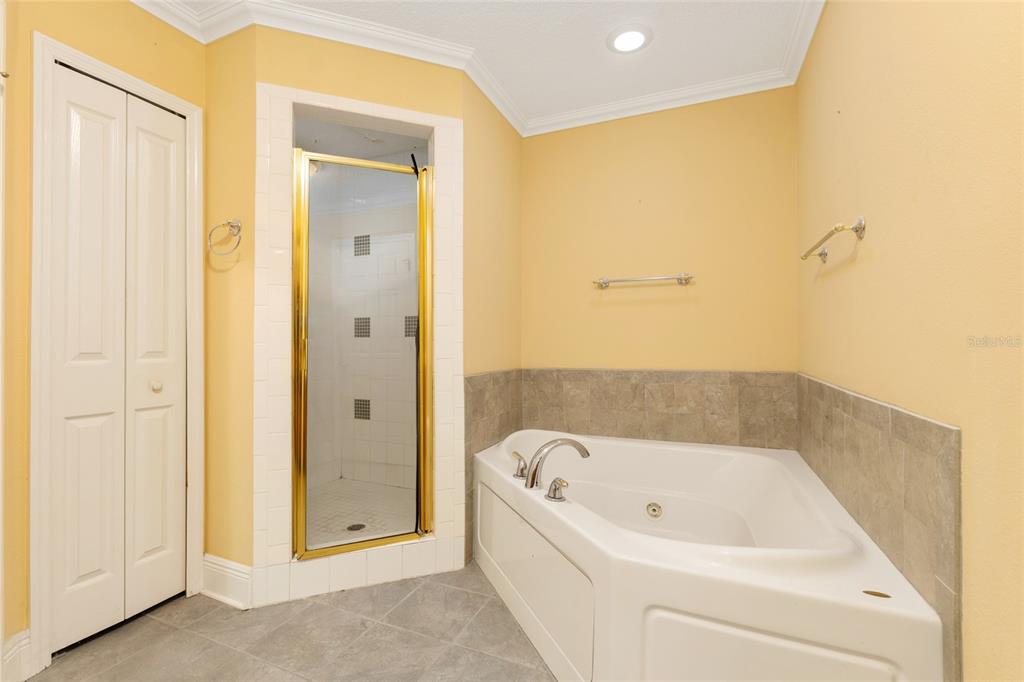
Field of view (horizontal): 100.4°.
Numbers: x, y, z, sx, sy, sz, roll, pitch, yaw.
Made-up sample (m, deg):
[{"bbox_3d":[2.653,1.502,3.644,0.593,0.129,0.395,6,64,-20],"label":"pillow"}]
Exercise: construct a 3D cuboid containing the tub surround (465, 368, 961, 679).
[{"bbox_3d":[0.465,0.620,1.755,1.520,0.915,1.500,0,0,22],"label":"tub surround"}]

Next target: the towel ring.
[{"bbox_3d":[-1.166,-0.420,1.735,0.172,0.152,0.075,0,0,22],"label":"towel ring"}]

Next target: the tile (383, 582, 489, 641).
[{"bbox_3d":[-0.300,1.086,1.727,0.325,0.012,0.320,0,0,22],"label":"tile"}]

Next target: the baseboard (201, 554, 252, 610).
[{"bbox_3d":[-1.195,0.997,1.776,0.305,0.166,0.025,0,0,22],"label":"baseboard"}]

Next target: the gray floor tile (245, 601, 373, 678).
[{"bbox_3d":[-0.719,1.086,1.560,0.325,0.012,0.320,0,0,22],"label":"gray floor tile"}]

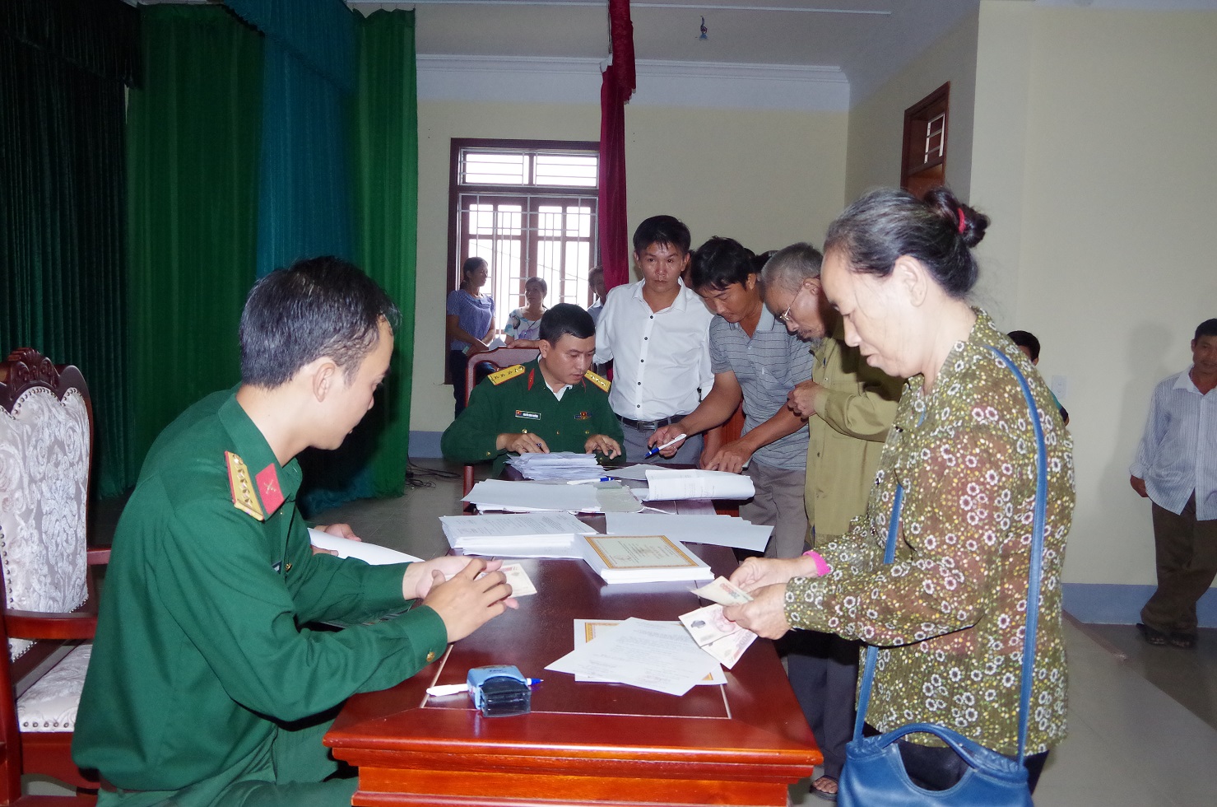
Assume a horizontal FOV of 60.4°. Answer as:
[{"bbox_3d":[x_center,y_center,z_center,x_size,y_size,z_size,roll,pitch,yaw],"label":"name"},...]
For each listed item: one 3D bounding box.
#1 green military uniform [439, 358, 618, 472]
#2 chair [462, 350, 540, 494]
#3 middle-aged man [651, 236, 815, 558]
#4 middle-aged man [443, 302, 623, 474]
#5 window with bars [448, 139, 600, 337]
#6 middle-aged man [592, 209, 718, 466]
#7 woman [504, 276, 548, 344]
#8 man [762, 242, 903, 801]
[{"bbox_3d":[-0.243,0.146,3.606,0.620,0.620,0.500,1,6,-5],"label":"green military uniform"},{"bbox_3d":[-0.236,0.370,3.586,0.480,1.100,0.520,1,6,-11],"label":"chair"},{"bbox_3d":[0.445,0.253,3.117,0.480,1.490,0.550,7,8,43],"label":"middle-aged man"},{"bbox_3d":[-0.248,0.292,3.601,0.620,1.270,0.720,1,6,-5],"label":"middle-aged man"},{"bbox_3d":[-0.628,-1.116,8.027,1.185,1.780,0.150,2,6,0],"label":"window with bars"},{"bbox_3d":[0.158,0.141,3.632,0.460,1.590,0.320,3,6,15],"label":"middle-aged man"},{"bbox_3d":[-0.538,-0.205,7.524,0.450,1.420,0.420,3,6,9],"label":"woman"},{"bbox_3d":[0.586,0.310,2.750,0.460,1.460,0.480,-2,7,-32],"label":"man"}]

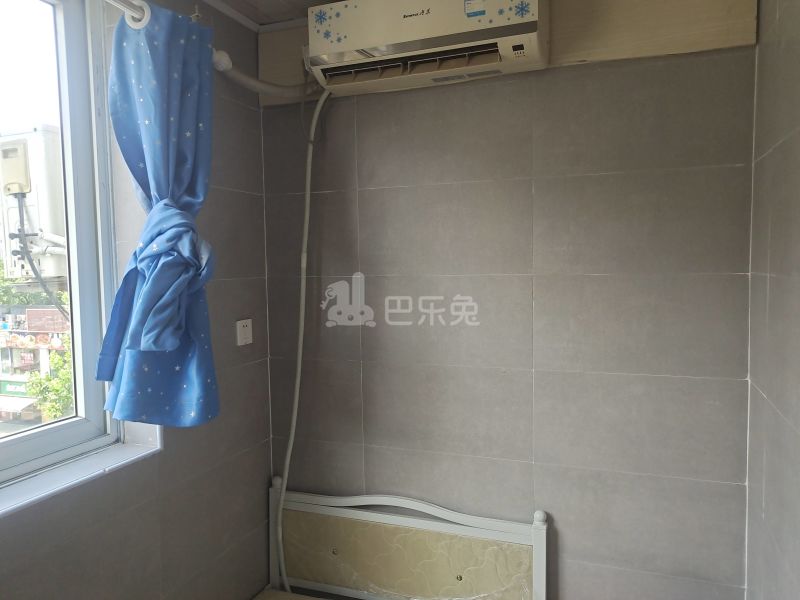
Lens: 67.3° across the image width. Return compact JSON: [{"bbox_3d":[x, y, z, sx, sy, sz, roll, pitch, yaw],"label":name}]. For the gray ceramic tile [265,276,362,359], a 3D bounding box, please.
[{"bbox_3d":[-0.313,0.066,2.181,0.377,0.300,0.012,0,4,21],"label":"gray ceramic tile"}]

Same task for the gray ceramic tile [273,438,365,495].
[{"bbox_3d":[-0.303,0.666,2.217,0.379,0.300,0.010,0,4,21],"label":"gray ceramic tile"}]

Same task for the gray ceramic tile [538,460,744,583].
[{"bbox_3d":[0.712,0.673,1.828,0.596,0.300,0.014,0,4,21],"label":"gray ceramic tile"}]

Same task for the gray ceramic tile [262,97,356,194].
[{"bbox_3d":[-0.322,-0.532,2.148,0.379,0.300,0.014,0,4,21],"label":"gray ceramic tile"}]

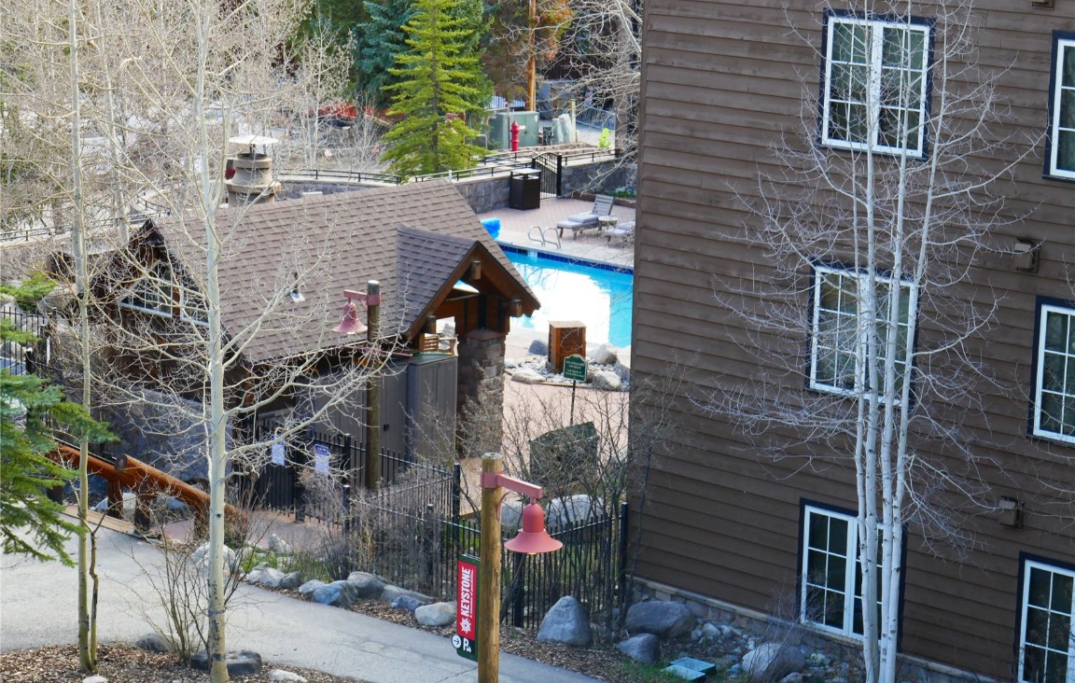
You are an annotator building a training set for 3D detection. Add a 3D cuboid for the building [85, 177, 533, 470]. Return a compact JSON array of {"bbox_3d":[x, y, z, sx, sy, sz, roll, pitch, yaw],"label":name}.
[{"bbox_3d":[-3.727,-0.190,44.934,4.900,4.350,6.500,12,16,42],"label":"building"}]

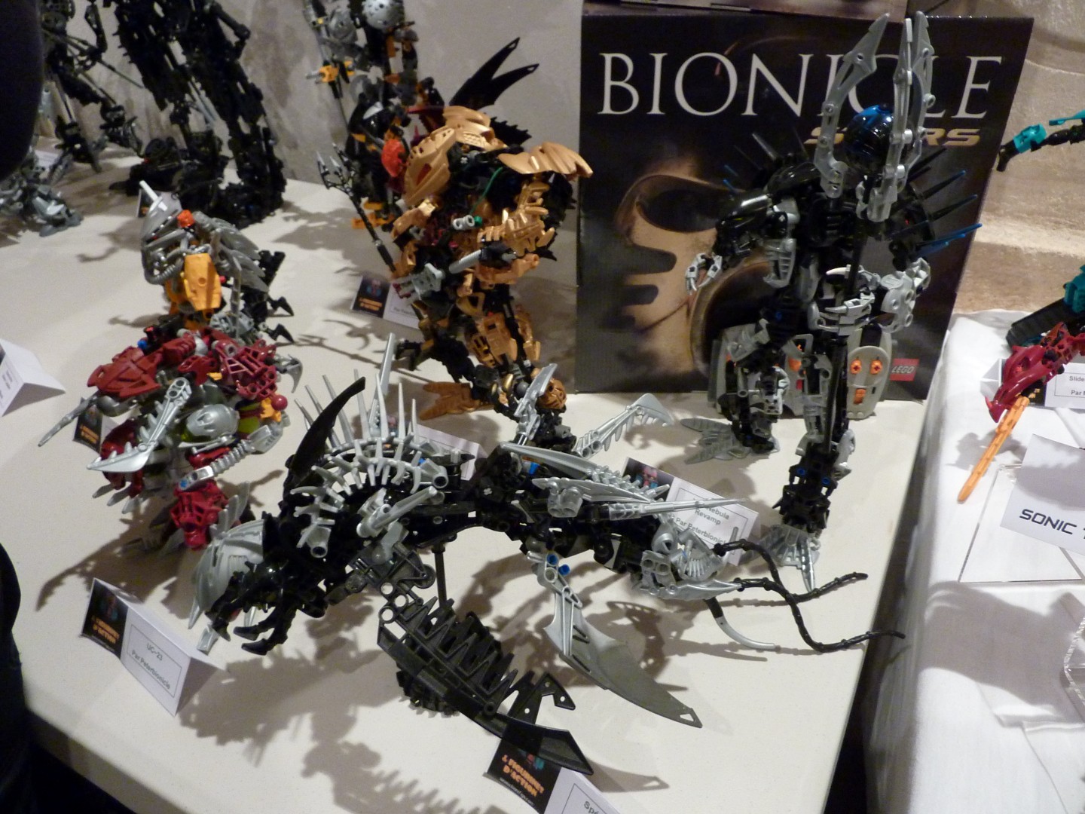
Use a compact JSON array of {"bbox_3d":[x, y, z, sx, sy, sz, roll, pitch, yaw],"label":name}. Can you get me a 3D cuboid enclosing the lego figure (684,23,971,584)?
[{"bbox_3d":[0.152,-0.070,0.452,0.160,0.287,0.140,25,38,36],"label":"lego figure"}]

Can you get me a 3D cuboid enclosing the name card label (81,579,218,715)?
[{"bbox_3d":[-0.200,0.115,0.395,0.086,0.028,0.030,20,36,31],"label":"name card label"}]

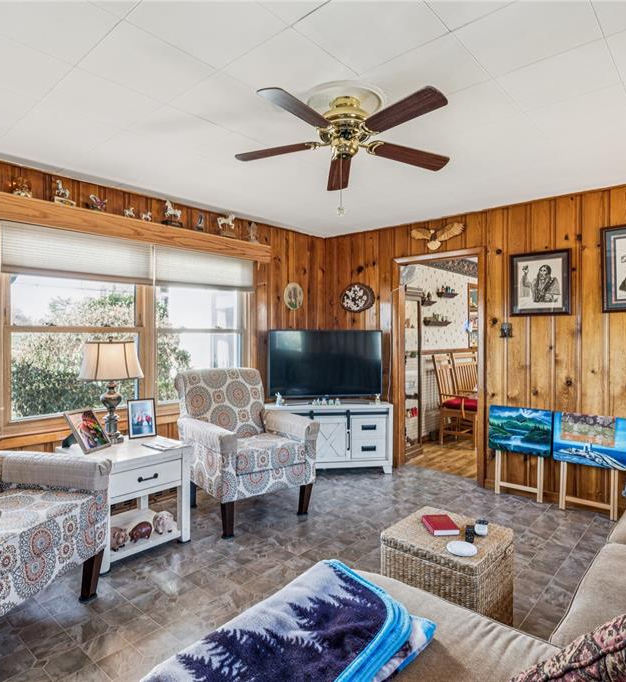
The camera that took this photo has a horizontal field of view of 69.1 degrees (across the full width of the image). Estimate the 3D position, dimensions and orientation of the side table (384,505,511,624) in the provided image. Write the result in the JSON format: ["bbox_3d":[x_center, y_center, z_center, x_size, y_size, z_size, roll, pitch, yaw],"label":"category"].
[{"bbox_3d":[0.610,1.085,2.054,0.445,0.445,0.445,0,1,41],"label":"side table"}]

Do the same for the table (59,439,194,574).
[{"bbox_3d":[-1.204,0.987,2.914,0.625,0.610,0.595,0,0,42],"label":"table"}]

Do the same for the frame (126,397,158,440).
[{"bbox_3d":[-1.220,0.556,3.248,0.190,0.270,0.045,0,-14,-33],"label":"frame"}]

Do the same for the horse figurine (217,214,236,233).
[{"bbox_3d":[-0.764,-1.043,4.019,0.070,0.170,0.185,0,0,43],"label":"horse figurine"}]

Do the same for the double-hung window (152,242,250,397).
[{"bbox_3d":[-0.935,-0.121,4.021,0.110,1.290,1.020,0,1,41],"label":"double-hung window"}]

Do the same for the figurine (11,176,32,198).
[{"bbox_3d":[-1.836,-0.971,2.870,0.080,0.130,0.110,0,0,43],"label":"figurine"}]

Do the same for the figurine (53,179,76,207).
[{"bbox_3d":[-1.663,-0.996,3.064,0.070,0.178,0.137,0,0,24],"label":"figurine"}]

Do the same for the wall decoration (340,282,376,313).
[{"bbox_3d":[0.472,-0.460,4.818,0.380,0.310,0.090,0,0,42],"label":"wall decoration"}]

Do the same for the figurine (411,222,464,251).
[{"bbox_3d":[1.153,-0.963,4.223,0.520,0.220,0.060,0,0,40],"label":"figurine"}]

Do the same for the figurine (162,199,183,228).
[{"bbox_3d":[-1.123,-1.018,3.635,0.075,0.195,0.185,0,0,43],"label":"figurine"}]

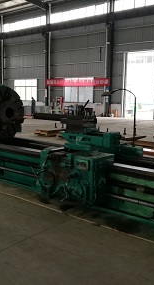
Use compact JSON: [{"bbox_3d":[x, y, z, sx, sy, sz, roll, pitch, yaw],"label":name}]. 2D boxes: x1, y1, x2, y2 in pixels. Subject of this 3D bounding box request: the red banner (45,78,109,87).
[{"bbox_3d":[-0.165,-5.369,26.717,7.280,0.707,0.060,7,11,37],"label":"red banner"}]

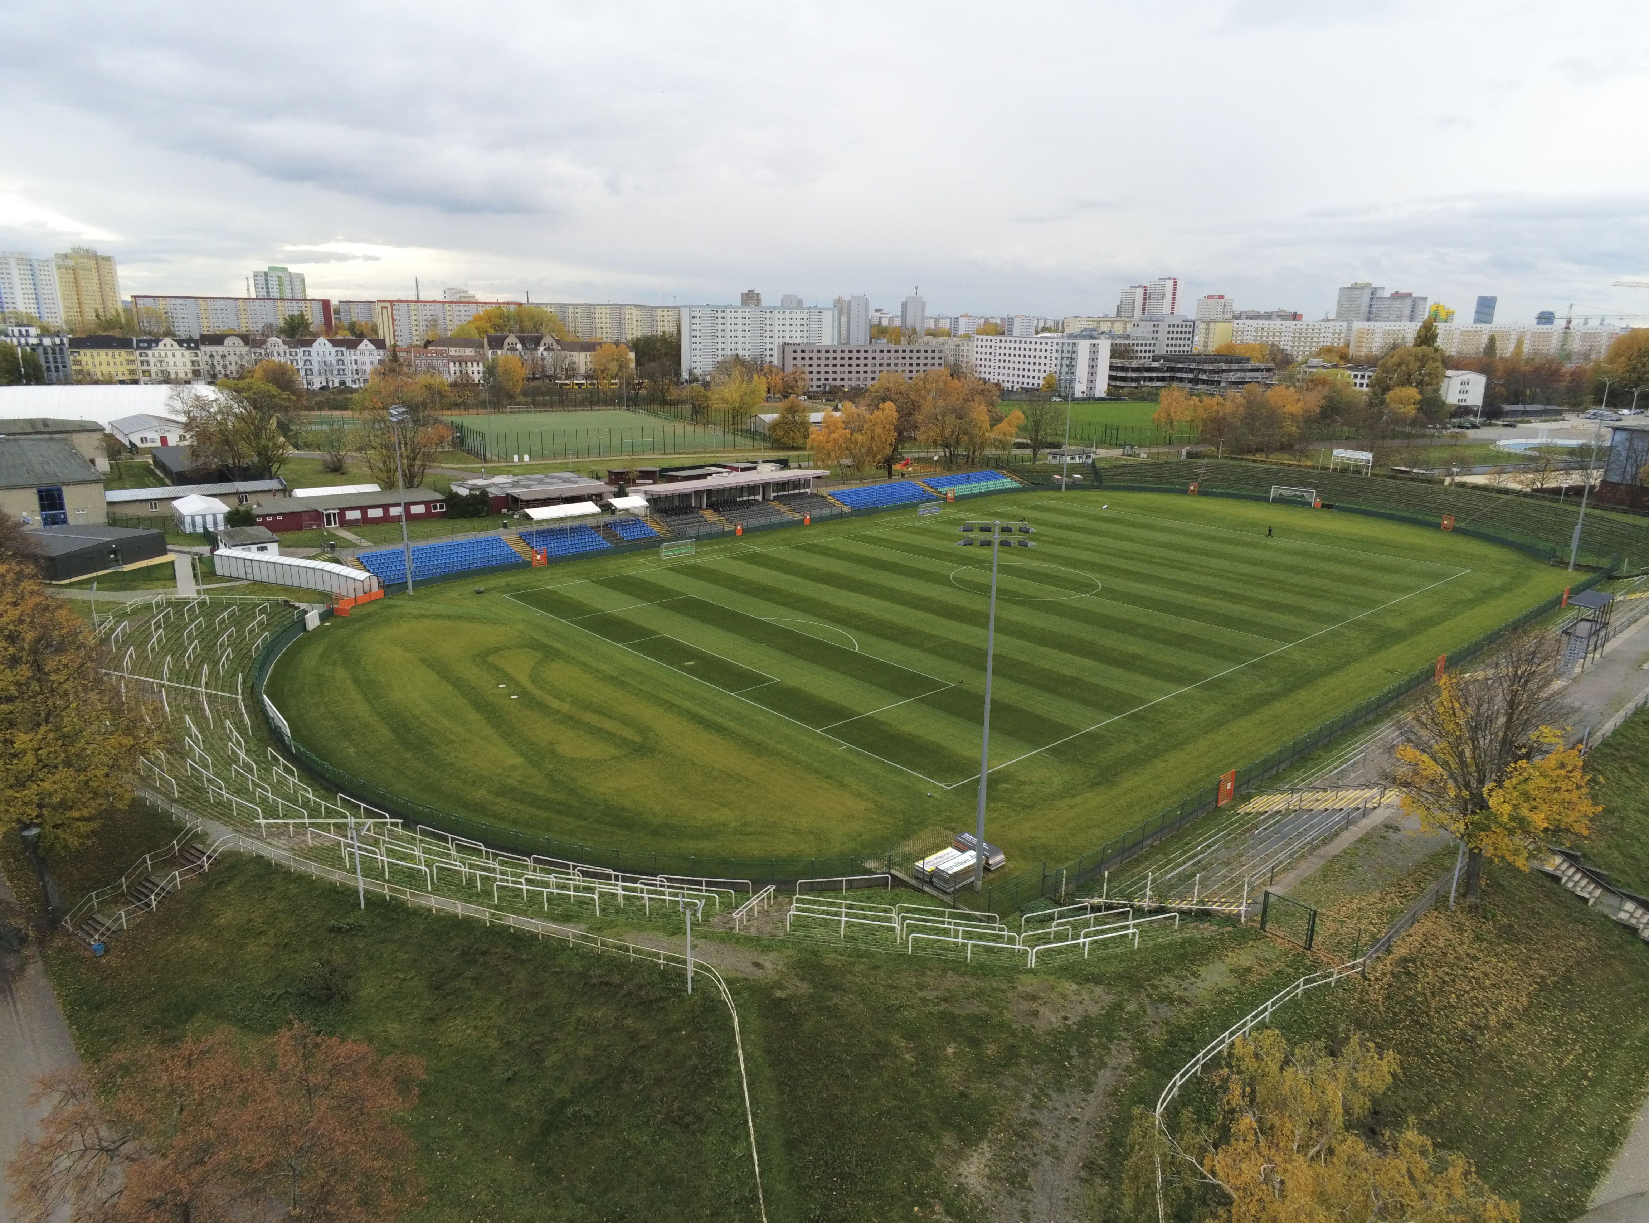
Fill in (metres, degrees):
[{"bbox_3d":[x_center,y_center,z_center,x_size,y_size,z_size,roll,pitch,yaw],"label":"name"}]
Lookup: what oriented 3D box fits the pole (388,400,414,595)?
[{"bbox_3d":[-46.924,-12.129,122.816,1.400,21.368,4.200,-1,16,-8],"label":"pole"}]

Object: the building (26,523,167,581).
[{"bbox_3d":[-91.625,-7.329,132.931,14.020,2.950,14.785,6,17,16],"label":"building"}]

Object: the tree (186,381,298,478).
[{"bbox_3d":[-99.515,-30.143,187.579,18.500,16.500,15.500,-7,18,-27],"label":"tree"}]

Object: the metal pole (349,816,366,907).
[{"bbox_3d":[-23.039,12.531,54.313,0.950,5.100,0.500,7,17,20],"label":"metal pole"}]

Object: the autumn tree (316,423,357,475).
[{"bbox_3d":[-91.643,-30.498,205.567,7.541,9.699,7.541,-6,17,-23],"label":"autumn tree"}]

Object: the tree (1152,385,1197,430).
[{"bbox_3d":[86.147,-48.227,268.536,10.497,14.629,10.497,6,17,17],"label":"tree"}]

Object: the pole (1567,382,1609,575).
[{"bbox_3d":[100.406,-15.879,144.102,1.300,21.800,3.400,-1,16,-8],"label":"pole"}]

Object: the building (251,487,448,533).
[{"bbox_3d":[-68.445,-14.562,157.222,25.600,3.200,9.400,-9,19,-33],"label":"building"}]

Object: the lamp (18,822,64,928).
[{"bbox_3d":[-41.032,13.763,57.349,0.800,6.016,0.800,-11,20,-37],"label":"lamp"}]

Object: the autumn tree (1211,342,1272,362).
[{"bbox_3d":[173.632,-102.658,458.159,23.562,19.819,20.028,7,17,19],"label":"autumn tree"}]

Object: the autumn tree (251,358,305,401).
[{"bbox_3d":[-146.749,-59.398,294.061,14.634,16.646,14.634,-7,18,-25],"label":"autumn tree"}]

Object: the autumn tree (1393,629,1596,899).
[{"bbox_3d":[34.763,8.417,55.840,10.300,14.200,10.000,11,19,32],"label":"autumn tree"}]

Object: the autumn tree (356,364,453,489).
[{"bbox_3d":[-72.291,-31.677,188.734,16.223,21.131,16.223,-5,17,-20],"label":"autumn tree"}]

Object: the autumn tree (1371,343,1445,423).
[{"bbox_3d":[182.634,-71.394,342.962,22.500,22.000,19.500,9,18,26],"label":"autumn tree"}]

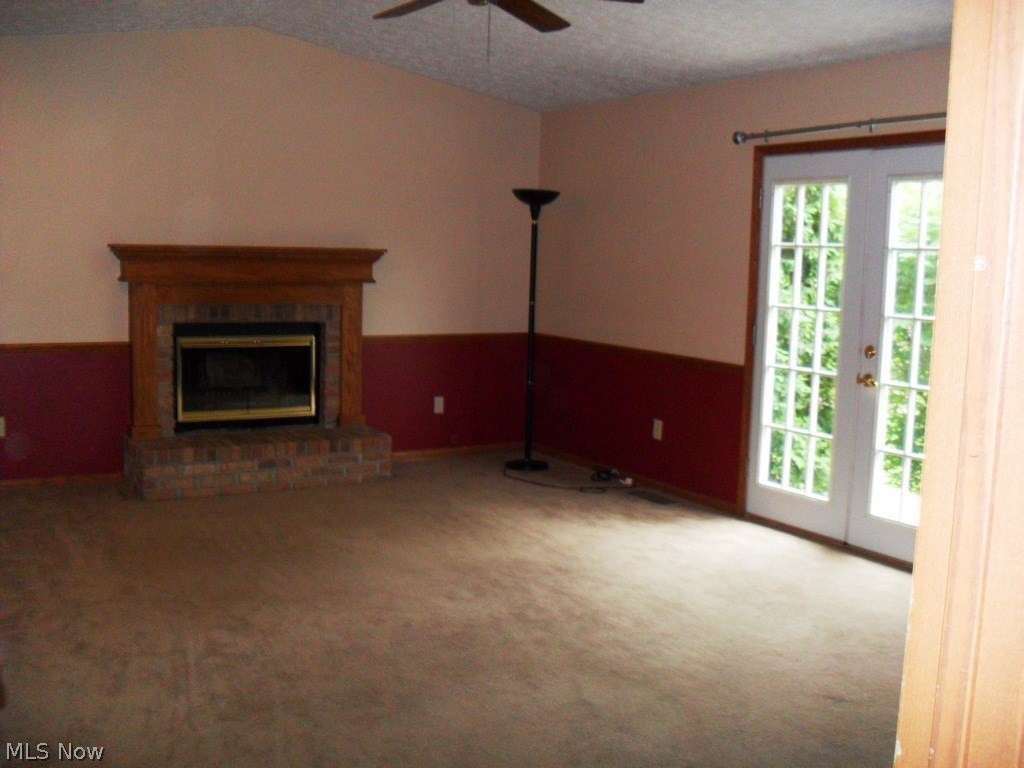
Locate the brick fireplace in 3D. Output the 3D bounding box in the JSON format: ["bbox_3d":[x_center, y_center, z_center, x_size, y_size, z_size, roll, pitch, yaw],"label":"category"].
[{"bbox_3d":[-1.550,-0.114,6.365,1.653,1.438,0.429,-3,8,-32],"label":"brick fireplace"}]

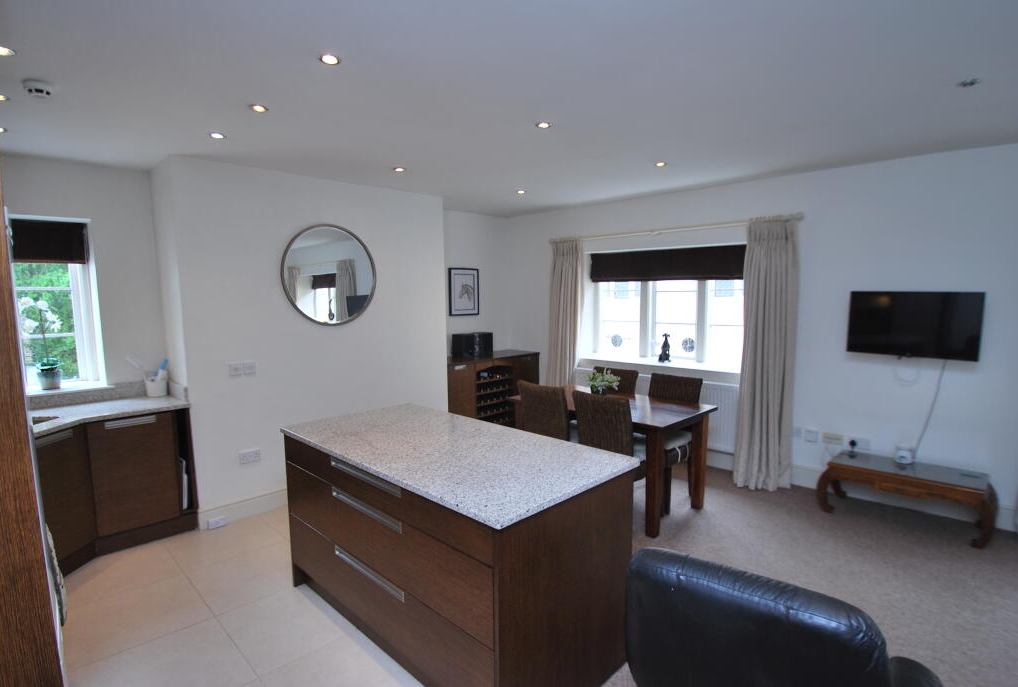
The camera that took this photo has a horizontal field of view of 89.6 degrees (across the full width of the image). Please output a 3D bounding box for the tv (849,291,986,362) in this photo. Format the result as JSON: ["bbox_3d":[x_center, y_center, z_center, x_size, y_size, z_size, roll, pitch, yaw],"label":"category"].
[{"bbox_3d":[2.830,-0.136,3.604,0.735,0.450,0.060,5,8,43],"label":"tv"}]

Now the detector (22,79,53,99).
[{"bbox_3d":[-2.020,-1.084,2.202,0.108,0.042,0.108,5,8,43],"label":"detector"}]

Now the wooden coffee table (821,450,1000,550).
[{"bbox_3d":[2.765,1.069,3.606,0.960,0.360,0.420,5,8,43],"label":"wooden coffee table"}]

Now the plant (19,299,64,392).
[{"bbox_3d":[-3.024,0.000,3.321,0.180,0.600,0.205,5,8,43],"label":"plant"}]

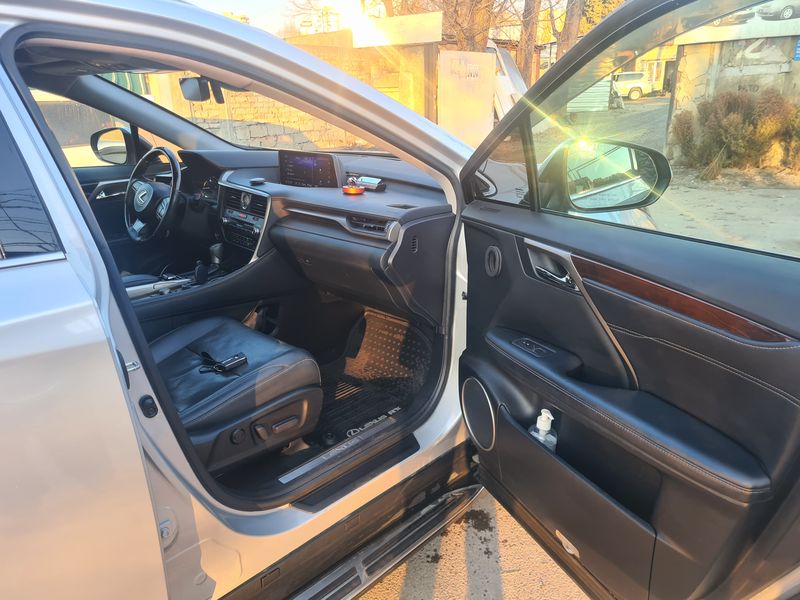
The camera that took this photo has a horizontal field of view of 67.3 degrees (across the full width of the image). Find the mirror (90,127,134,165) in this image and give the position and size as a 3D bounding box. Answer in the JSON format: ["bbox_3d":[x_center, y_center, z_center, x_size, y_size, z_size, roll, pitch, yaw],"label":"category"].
[{"bbox_3d":[-1.263,-0.693,2.683,0.235,0.165,0.120,10,22,29],"label":"mirror"}]

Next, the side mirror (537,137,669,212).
[{"bbox_3d":[0.480,-0.292,1.410,0.250,0.168,0.135,-3,19,-4],"label":"side mirror"}]

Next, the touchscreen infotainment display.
[{"bbox_3d":[-0.335,-0.490,2.252,0.035,0.130,0.325,-9,19,-44],"label":"touchscreen infotainment display"}]

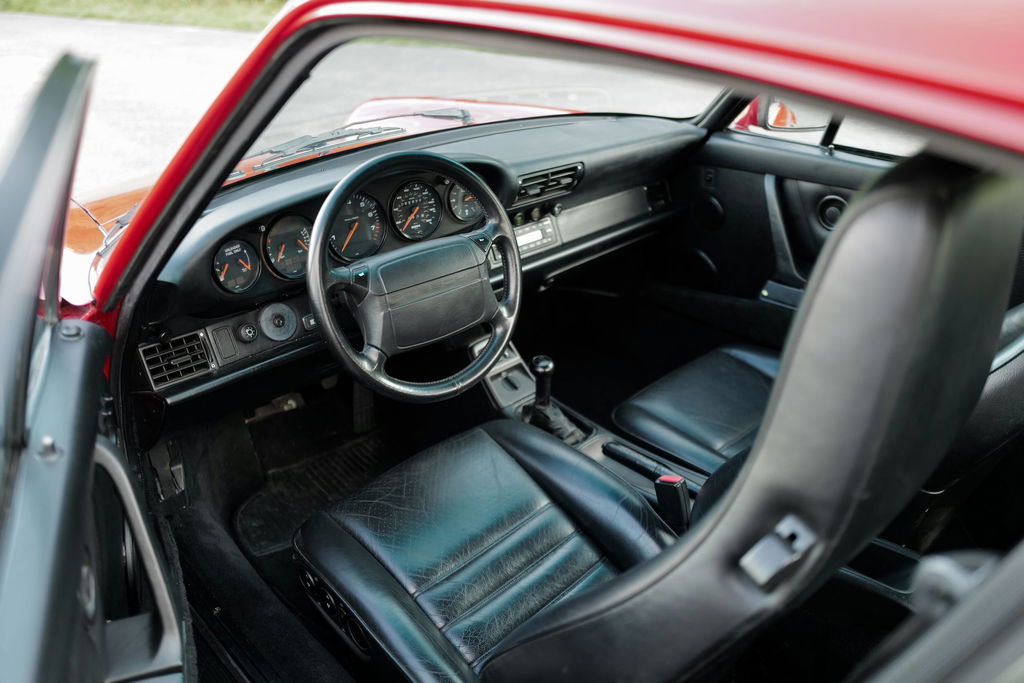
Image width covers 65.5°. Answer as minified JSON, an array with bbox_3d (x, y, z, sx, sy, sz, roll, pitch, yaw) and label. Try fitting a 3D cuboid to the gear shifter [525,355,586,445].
[{"bbox_3d":[0.095,0.108,1.544,0.080,0.140,0.140,-24,35,-38],"label":"gear shifter"}]

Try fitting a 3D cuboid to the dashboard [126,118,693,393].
[{"bbox_3d":[-0.123,-0.275,1.586,1.335,0.295,0.345,-24,35,-38],"label":"dashboard"}]

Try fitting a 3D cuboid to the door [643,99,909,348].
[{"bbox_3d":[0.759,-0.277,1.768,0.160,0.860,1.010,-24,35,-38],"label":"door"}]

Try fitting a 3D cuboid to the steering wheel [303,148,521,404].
[{"bbox_3d":[-0.153,-0.100,1.254,0.385,0.385,0.100,-24,17,-38],"label":"steering wheel"}]

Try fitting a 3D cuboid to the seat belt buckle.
[{"bbox_3d":[0.264,0.270,1.288,0.044,0.100,0.024,4,24,44],"label":"seat belt buckle"}]

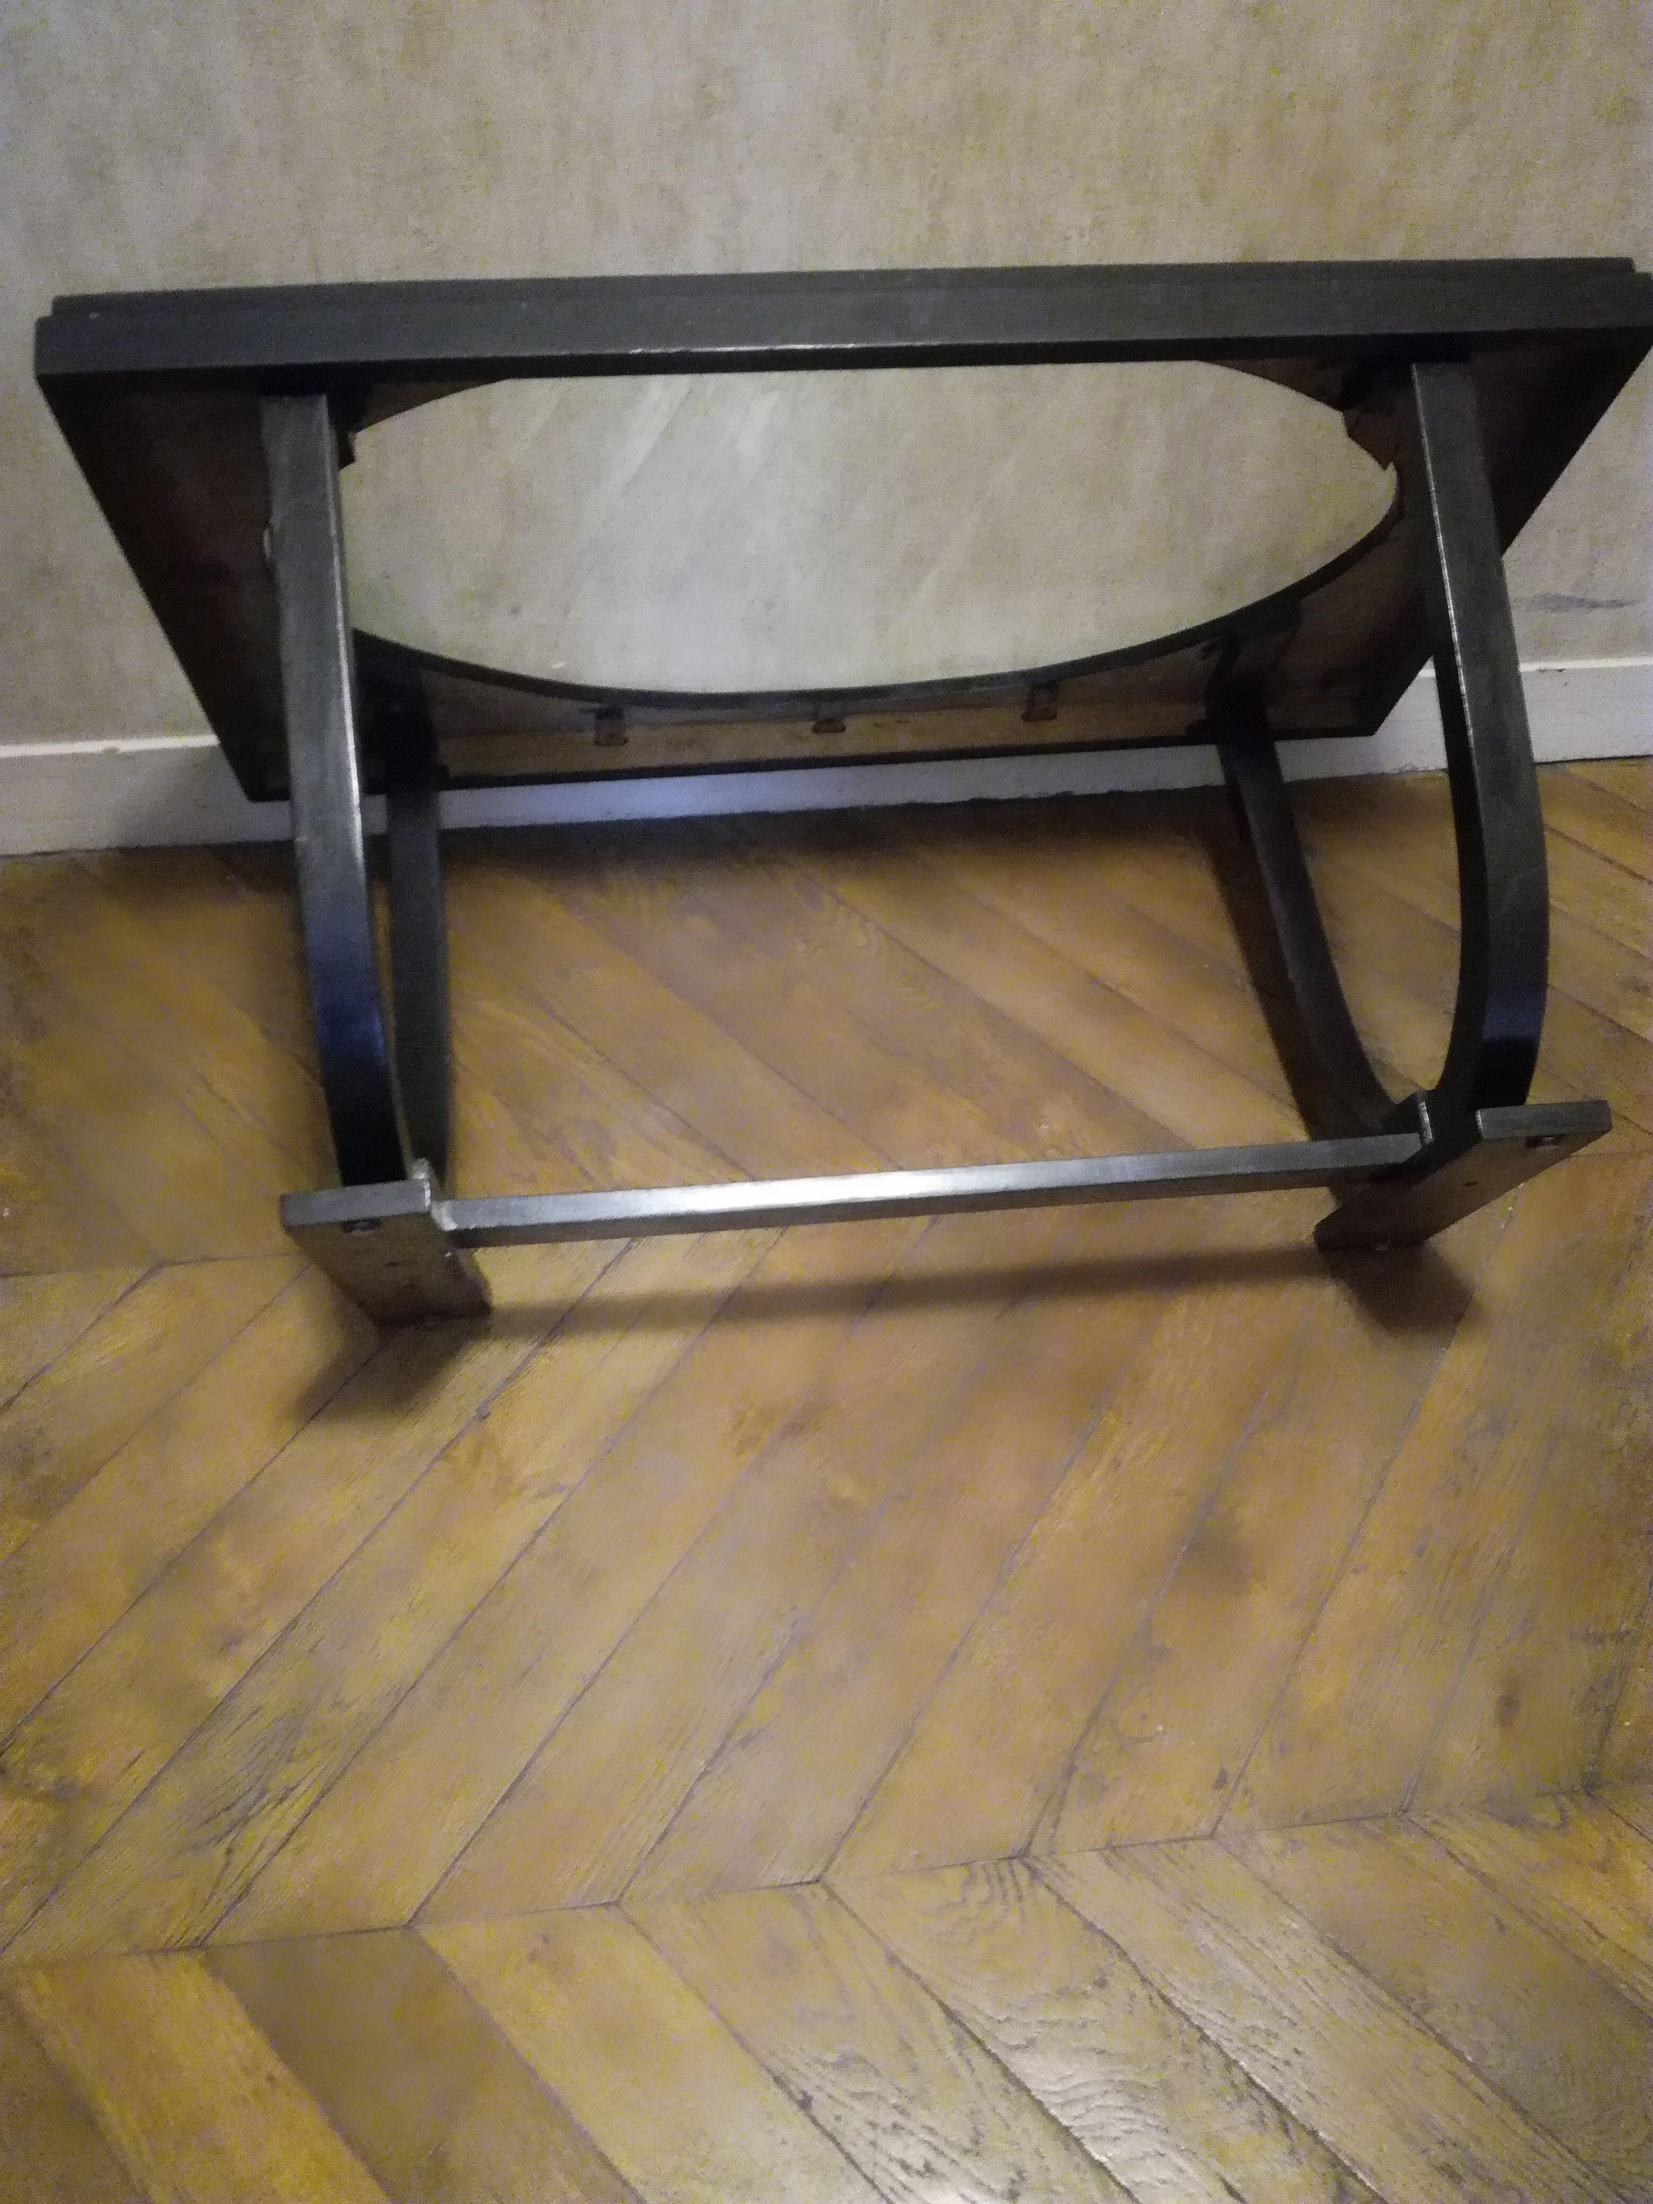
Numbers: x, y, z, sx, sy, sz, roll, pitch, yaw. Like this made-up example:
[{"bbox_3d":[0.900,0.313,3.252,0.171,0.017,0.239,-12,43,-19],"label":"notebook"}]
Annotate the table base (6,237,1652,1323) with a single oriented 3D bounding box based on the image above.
[{"bbox_3d":[0.047,-0.169,1.231,1.020,0.506,0.550,-4,71,-6],"label":"table base"}]

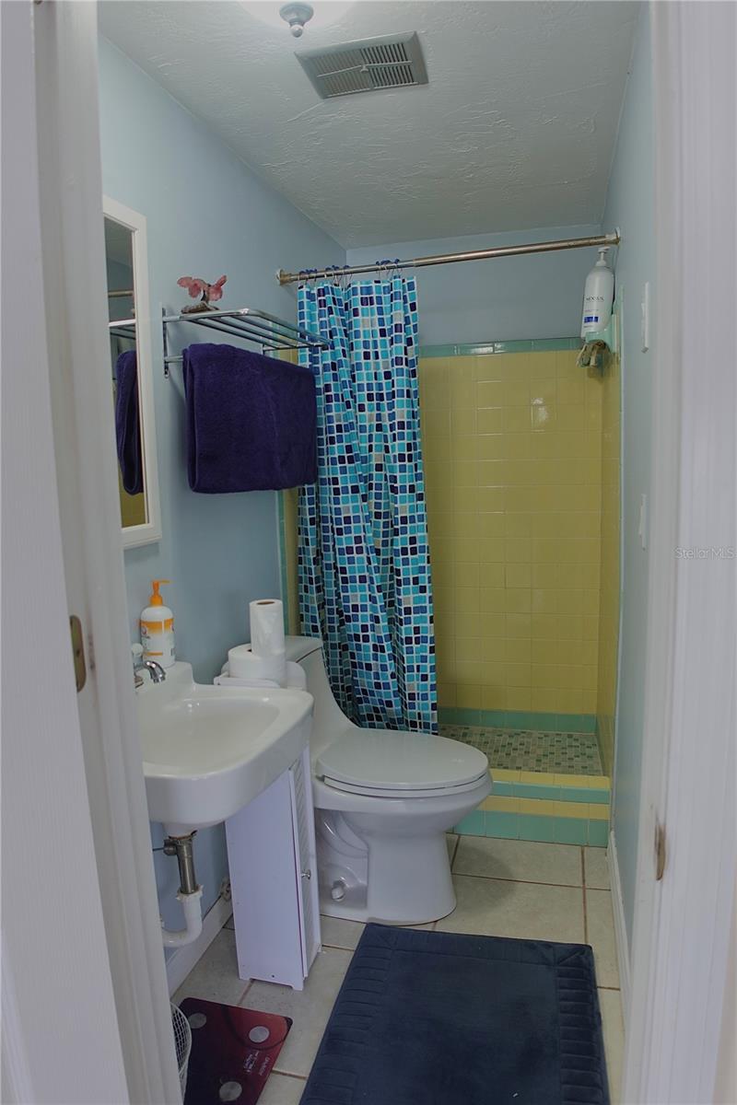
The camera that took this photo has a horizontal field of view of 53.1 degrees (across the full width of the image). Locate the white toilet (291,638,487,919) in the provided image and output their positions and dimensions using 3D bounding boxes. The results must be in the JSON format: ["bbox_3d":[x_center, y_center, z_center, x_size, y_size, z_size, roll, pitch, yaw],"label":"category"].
[{"bbox_3d":[-0.010,0.664,2.145,0.734,0.735,0.390,0,8,15],"label":"white toilet"}]

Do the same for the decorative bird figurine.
[{"bbox_3d":[-0.399,-0.628,1.794,0.125,0.092,0.085,-3,8,-7],"label":"decorative bird figurine"}]

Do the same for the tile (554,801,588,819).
[{"bbox_3d":[0.662,0.843,2.421,0.109,0.055,0.010,0,9,15],"label":"tile"}]

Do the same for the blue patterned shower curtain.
[{"bbox_3d":[-0.025,-0.020,2.549,0.499,1.746,0.120,0,8,15],"label":"blue patterned shower curtain"}]

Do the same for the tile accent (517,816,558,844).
[{"bbox_3d":[0.560,0.919,2.454,0.114,0.102,0.008,0,8,15],"label":"tile accent"}]

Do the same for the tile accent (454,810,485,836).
[{"bbox_3d":[0.345,0.921,2.513,0.107,0.098,0.008,0,8,15],"label":"tile accent"}]

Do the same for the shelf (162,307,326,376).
[{"bbox_3d":[-0.302,-0.561,2.083,0.240,0.170,0.650,0,9,15],"label":"shelf"}]

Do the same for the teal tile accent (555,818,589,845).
[{"bbox_3d":[0.666,0.919,2.426,0.107,0.102,0.008,0,8,15],"label":"teal tile accent"}]

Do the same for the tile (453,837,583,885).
[{"bbox_3d":[0.478,0.991,2.364,0.402,0.010,0.228,0,8,15],"label":"tile"}]

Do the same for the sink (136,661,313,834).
[{"bbox_3d":[-0.348,0.439,1.533,0.434,0.290,0.475,0,9,15],"label":"sink"}]

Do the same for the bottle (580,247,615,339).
[{"bbox_3d":[0.695,-0.784,2.225,0.083,0.265,0.075,8,11,28],"label":"bottle"}]

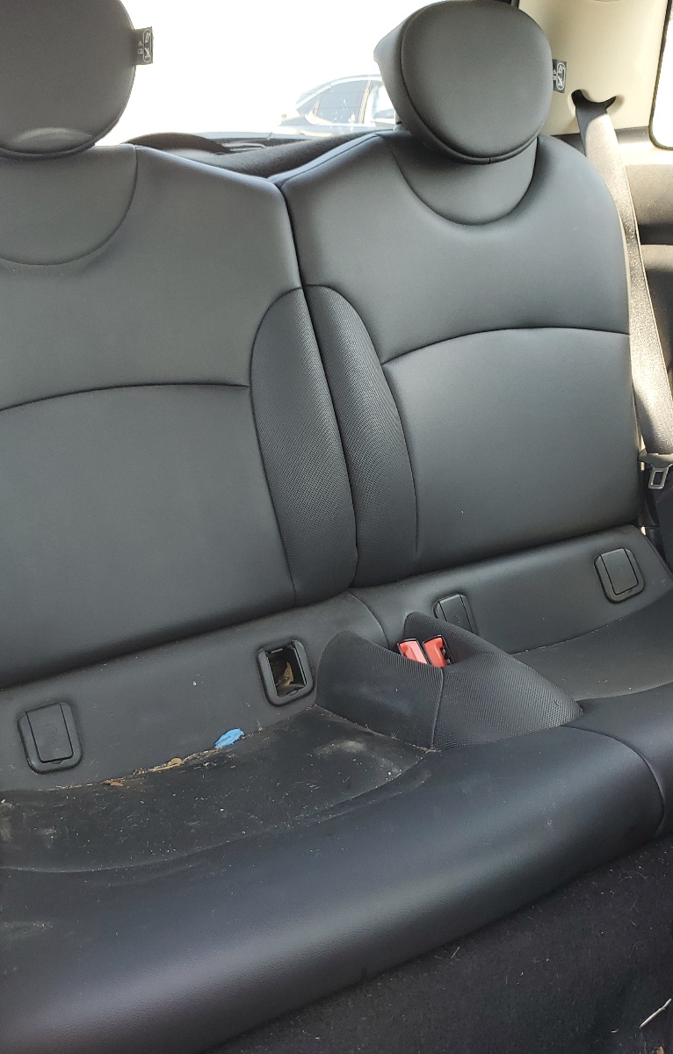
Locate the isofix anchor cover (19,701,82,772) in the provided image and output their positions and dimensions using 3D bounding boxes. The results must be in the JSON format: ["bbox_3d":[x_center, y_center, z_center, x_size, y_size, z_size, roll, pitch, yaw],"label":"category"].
[{"bbox_3d":[-0.302,0.225,1.117,0.056,0.067,0.013,-13,-12,-27],"label":"isofix anchor cover"}]

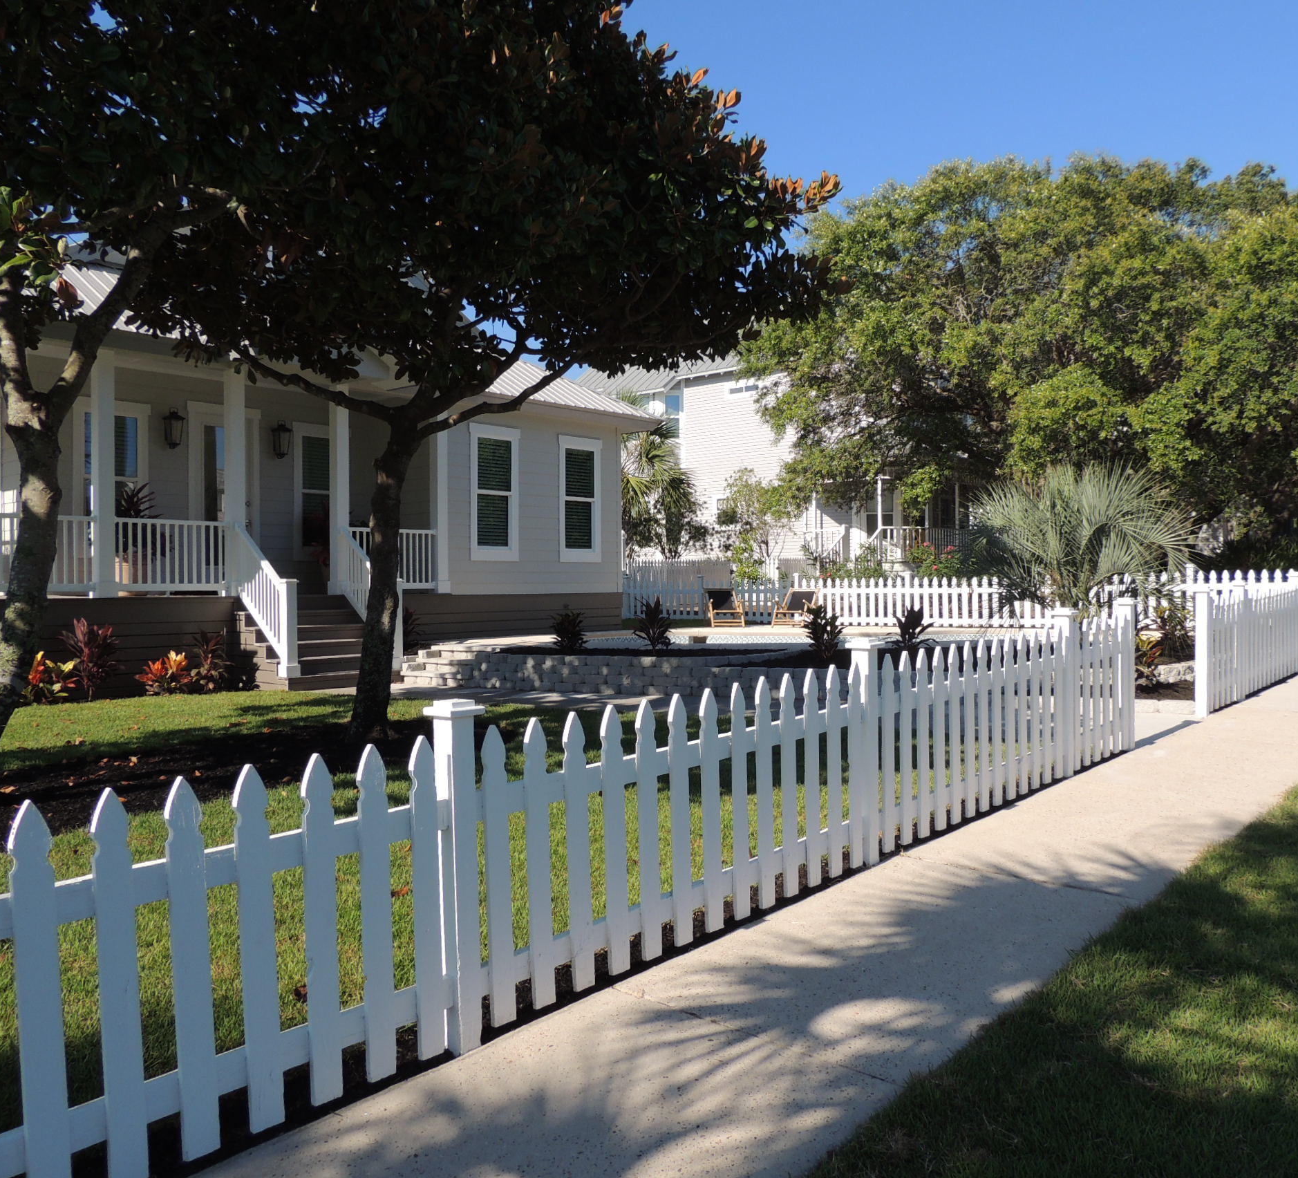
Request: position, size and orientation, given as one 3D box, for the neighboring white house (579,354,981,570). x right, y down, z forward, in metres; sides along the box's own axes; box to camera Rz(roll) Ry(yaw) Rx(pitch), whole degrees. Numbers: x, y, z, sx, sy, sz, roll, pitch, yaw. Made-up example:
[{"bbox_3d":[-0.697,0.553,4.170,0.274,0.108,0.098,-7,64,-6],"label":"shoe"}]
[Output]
[{"bbox_3d":[4.950,-4.850,38.500,14.200,11.000,10.000,-1,0,42],"label":"neighboring white house"}]

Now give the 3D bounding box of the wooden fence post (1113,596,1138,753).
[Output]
[{"bbox_3d":[3.450,0.620,7.870,0.120,1.100,0.120,-1,0,42],"label":"wooden fence post"}]

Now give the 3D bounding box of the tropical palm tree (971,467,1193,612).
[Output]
[{"bbox_3d":[4.970,-0.360,12.500,2.550,2.100,2.500,-1,0,22],"label":"tropical palm tree"}]

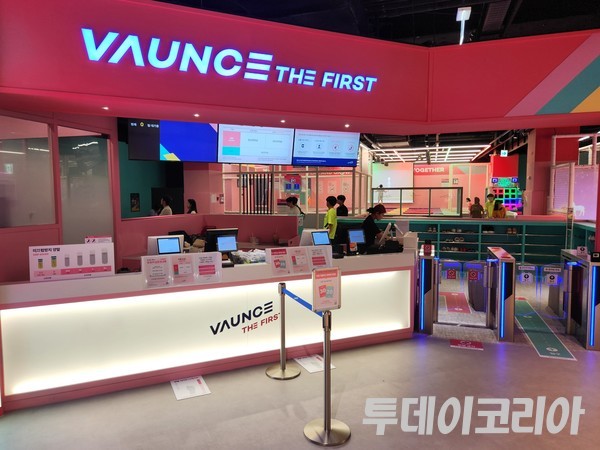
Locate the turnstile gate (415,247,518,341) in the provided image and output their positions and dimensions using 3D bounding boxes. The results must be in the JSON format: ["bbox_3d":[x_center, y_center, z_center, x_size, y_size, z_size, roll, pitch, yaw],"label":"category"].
[{"bbox_3d":[2.315,0.904,5.652,1.120,1.020,1.200,1,4,19],"label":"turnstile gate"}]

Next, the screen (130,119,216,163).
[{"bbox_3d":[-1.783,-1.242,5.679,1.216,0.690,0.070,-2,10,-24],"label":"screen"}]

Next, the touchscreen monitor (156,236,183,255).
[{"bbox_3d":[-1.375,0.224,4.200,0.240,0.185,0.040,-2,-18,-27],"label":"touchscreen monitor"}]

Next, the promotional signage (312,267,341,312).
[{"bbox_3d":[0.203,0.482,2.931,0.228,0.315,0.025,-2,4,-24],"label":"promotional signage"}]

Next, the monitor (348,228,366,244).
[{"bbox_3d":[0.721,0.148,5.000,0.230,0.180,0.040,-1,-16,-16],"label":"monitor"}]

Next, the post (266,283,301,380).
[{"bbox_3d":[-0.172,1.042,4.028,0.355,0.910,0.355,0,3,0],"label":"post"}]

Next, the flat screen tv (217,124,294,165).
[{"bbox_3d":[-0.670,-1.280,6.167,1.216,0.690,0.070,-2,10,-24],"label":"flat screen tv"}]

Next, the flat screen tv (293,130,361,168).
[{"bbox_3d":[0.444,-1.317,6.655,1.216,0.690,0.070,-2,10,-24],"label":"flat screen tv"}]

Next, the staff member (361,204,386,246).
[{"bbox_3d":[1.018,0.578,5.550,0.450,1.680,0.460,0,4,8],"label":"staff member"}]

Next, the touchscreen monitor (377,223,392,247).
[{"bbox_3d":[1.111,0.130,5.200,0.050,0.310,0.350,25,11,14],"label":"touchscreen monitor"}]

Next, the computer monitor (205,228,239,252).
[{"bbox_3d":[-0.900,0.196,4.600,0.370,0.310,0.160,-2,-6,-17],"label":"computer monitor"}]

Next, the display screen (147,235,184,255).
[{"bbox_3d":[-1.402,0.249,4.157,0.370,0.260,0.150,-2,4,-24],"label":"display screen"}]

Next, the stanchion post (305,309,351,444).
[{"bbox_3d":[0.212,1.131,3.045,0.357,0.955,0.357,0,4,0],"label":"stanchion post"}]

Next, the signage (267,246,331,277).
[{"bbox_3d":[0.000,0.399,4.378,0.740,0.300,0.060,-2,-14,-23],"label":"signage"}]

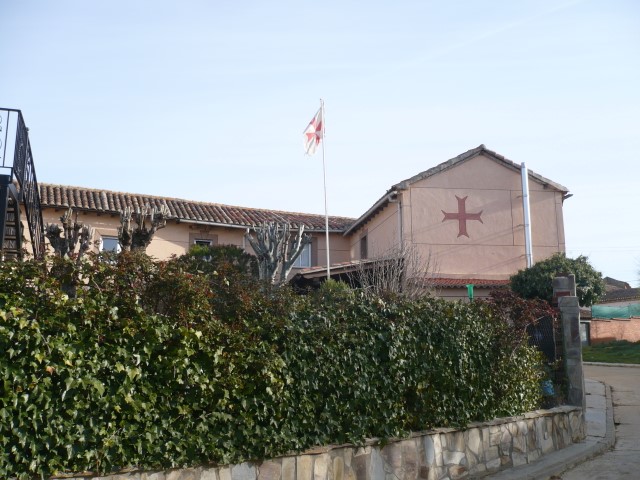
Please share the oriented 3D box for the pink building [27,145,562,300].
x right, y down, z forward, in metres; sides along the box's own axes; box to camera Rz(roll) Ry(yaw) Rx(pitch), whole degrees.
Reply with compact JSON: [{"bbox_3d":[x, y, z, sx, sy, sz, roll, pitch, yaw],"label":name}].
[{"bbox_3d":[-1.900,1.331,24.314,18.200,7.500,13.000,2,-10,-14],"label":"pink building"}]

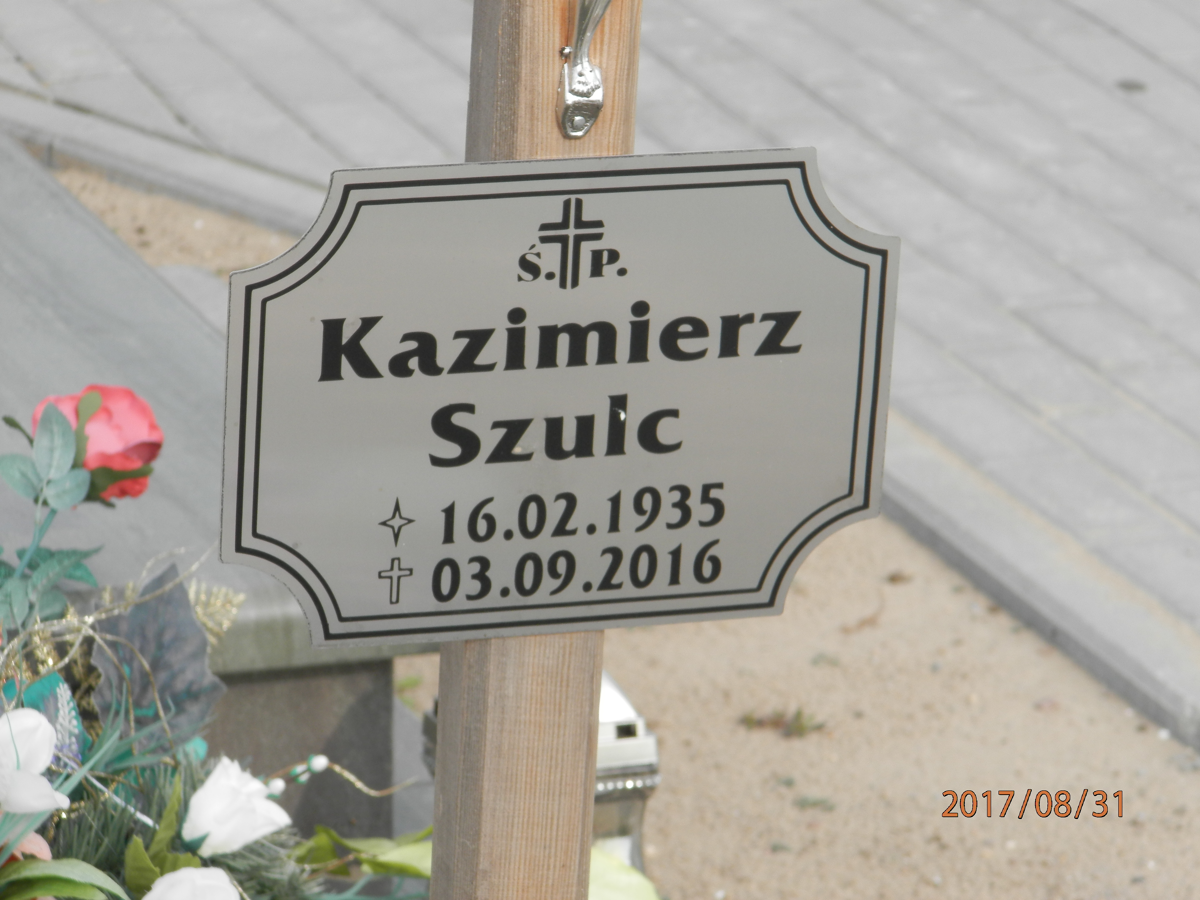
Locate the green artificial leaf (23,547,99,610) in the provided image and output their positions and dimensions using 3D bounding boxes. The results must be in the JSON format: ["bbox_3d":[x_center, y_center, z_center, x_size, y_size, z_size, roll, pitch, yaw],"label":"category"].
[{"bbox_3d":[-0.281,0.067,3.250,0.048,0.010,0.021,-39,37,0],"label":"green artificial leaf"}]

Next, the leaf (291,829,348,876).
[{"bbox_3d":[-0.150,0.215,3.330,0.031,0.023,0.018,8,19,17],"label":"leaf"}]

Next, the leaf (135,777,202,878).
[{"bbox_3d":[-0.226,0.198,3.250,0.034,0.054,0.016,11,12,-3],"label":"leaf"}]

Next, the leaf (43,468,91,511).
[{"bbox_3d":[-0.277,0.020,3.240,0.027,0.019,0.006,-24,12,-11],"label":"leaf"}]

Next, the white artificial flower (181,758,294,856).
[{"bbox_3d":[-0.192,0.188,3.300,0.056,0.051,0.051,-42,0,-7],"label":"white artificial flower"}]

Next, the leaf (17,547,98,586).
[{"bbox_3d":[-0.284,0.061,3.270,0.045,0.011,0.026,21,20,6],"label":"leaf"}]

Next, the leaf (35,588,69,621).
[{"bbox_3d":[-0.286,0.081,3.260,0.018,0.024,0.007,38,9,0],"label":"leaf"}]

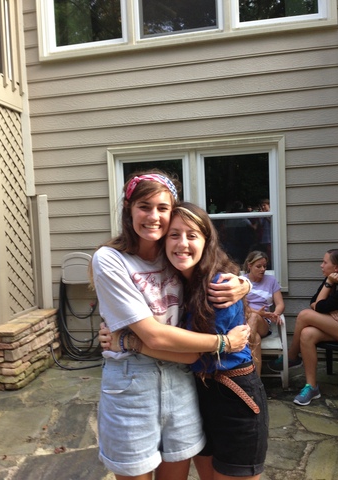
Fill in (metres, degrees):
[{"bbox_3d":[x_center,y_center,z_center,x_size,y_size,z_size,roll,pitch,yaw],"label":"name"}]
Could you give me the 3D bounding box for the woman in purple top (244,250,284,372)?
[{"bbox_3d":[0.738,0.670,4.003,0.540,1.140,0.820,-2,3,13],"label":"woman in purple top"}]

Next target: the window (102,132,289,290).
[{"bbox_3d":[0.261,-0.223,4.617,1.800,1.510,0.120,-2,3,13],"label":"window"}]

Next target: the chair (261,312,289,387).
[{"bbox_3d":[0.764,0.810,4.191,0.600,0.840,0.660,-2,3,13],"label":"chair"}]

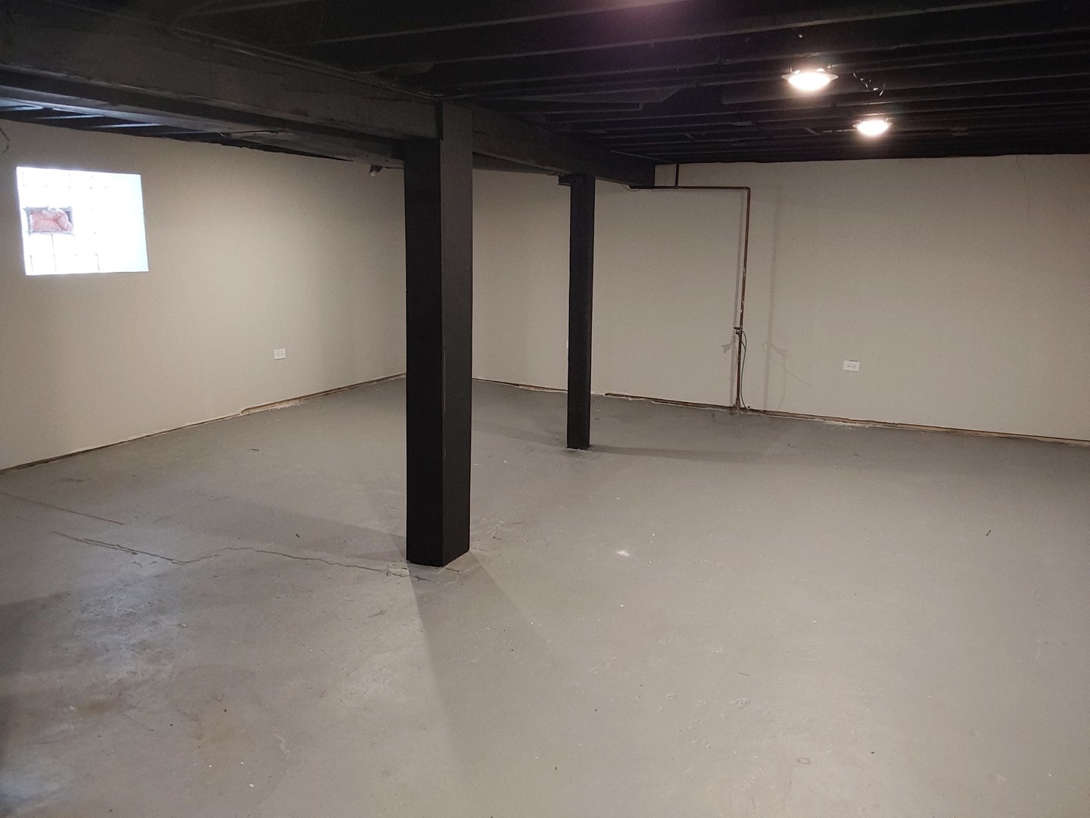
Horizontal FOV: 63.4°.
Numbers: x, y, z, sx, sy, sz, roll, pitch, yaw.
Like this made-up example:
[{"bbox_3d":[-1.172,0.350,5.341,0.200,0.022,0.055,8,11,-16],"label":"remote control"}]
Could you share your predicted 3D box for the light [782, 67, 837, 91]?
[{"bbox_3d":[0.896,-1.111,2.978,0.200,0.080,0.200,6,13,25],"label":"light"}]

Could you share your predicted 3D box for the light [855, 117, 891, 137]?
[{"bbox_3d":[1.570,-1.350,4.216,0.200,0.080,0.200,6,13,25],"label":"light"}]

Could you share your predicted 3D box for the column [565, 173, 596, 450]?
[{"bbox_3d":[0.248,-0.615,5.757,0.140,1.775,0.115,5,12,21],"label":"column"}]

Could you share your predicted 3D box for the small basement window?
[{"bbox_3d":[-2.886,-1.162,5.500,0.120,0.622,0.845,6,13,25],"label":"small basement window"}]

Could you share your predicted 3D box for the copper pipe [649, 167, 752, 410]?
[{"bbox_3d":[1.209,-0.991,7.197,0.860,1.930,0.060,6,13,25],"label":"copper pipe"}]

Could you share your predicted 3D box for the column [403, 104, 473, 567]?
[{"bbox_3d":[-0.467,-0.280,3.728,0.203,1.900,0.207,6,13,25],"label":"column"}]

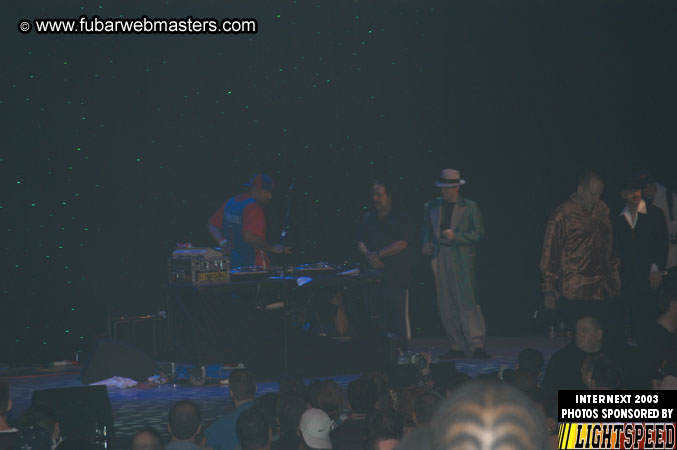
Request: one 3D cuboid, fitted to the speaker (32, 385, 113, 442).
[{"bbox_3d":[-1.760,1.255,15.800,0.540,0.400,0.440,0,0,-18],"label":"speaker"}]

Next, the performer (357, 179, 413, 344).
[{"bbox_3d":[0.490,0.398,25.000,0.570,1.760,0.460,0,1,37],"label":"performer"}]

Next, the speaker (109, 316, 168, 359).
[{"bbox_3d":[-1.850,1.080,22.300,0.530,0.460,0.450,0,0,-27],"label":"speaker"}]

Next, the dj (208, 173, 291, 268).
[{"bbox_3d":[-0.888,0.386,23.800,0.560,1.780,0.660,0,1,-41],"label":"dj"}]

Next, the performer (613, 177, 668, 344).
[{"bbox_3d":[3.200,0.387,25.200,0.590,1.790,0.400,0,0,-9],"label":"performer"}]

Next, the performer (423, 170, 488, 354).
[{"bbox_3d":[1.145,0.377,23.350,0.620,1.830,0.430,0,0,20],"label":"performer"}]

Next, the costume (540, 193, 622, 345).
[{"bbox_3d":[2.080,0.460,20.800,0.680,1.450,0.420,0,0,-22],"label":"costume"}]

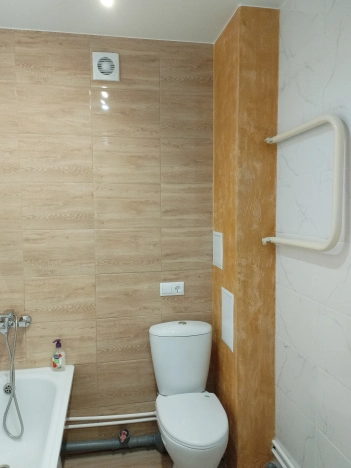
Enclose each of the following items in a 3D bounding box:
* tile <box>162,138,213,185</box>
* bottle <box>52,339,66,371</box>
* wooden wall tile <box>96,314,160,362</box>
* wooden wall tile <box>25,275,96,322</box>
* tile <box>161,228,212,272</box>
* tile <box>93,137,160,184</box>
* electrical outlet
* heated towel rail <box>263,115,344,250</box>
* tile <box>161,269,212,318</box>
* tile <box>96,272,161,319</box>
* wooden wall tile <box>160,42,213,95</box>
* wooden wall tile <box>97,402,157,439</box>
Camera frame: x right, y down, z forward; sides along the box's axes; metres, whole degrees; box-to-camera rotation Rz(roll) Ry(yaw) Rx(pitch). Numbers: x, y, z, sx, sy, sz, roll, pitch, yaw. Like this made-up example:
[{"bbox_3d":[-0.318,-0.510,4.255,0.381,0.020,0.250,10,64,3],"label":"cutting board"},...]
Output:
[{"bbox_3d":[0.070,-0.445,2.156,0.320,0.270,0.014,-1,4,-10],"label":"tile"},{"bbox_3d":[-0.676,0.705,2.034,0.074,0.188,0.050,1,4,16],"label":"bottle"},{"bbox_3d":[-0.278,0.648,2.171,0.400,0.270,0.014,-1,4,-10],"label":"wooden wall tile"},{"bbox_3d":[-0.681,0.389,2.099,0.401,0.273,0.015,-1,4,-10],"label":"wooden wall tile"},{"bbox_3d":[0.077,0.097,2.213,0.335,0.272,0.009,-1,4,-12],"label":"tile"},{"bbox_3d":[-0.286,-0.438,2.096,0.400,0.270,0.014,-1,4,-10],"label":"tile"},{"bbox_3d":[-0.017,0.349,2.198,0.153,0.081,0.014,-1,4,-12],"label":"electrical outlet"},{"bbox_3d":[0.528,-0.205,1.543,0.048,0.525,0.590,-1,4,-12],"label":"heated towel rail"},{"bbox_3d":[0.076,0.370,2.212,0.320,0.270,0.014,-1,4,-10],"label":"tile"},{"bbox_3d":[-0.284,0.381,2.172,0.401,0.273,0.015,-1,4,-10],"label":"tile"},{"bbox_3d":[0.069,-0.996,2.138,0.335,0.290,0.009,-1,4,-12],"label":"wooden wall tile"},{"bbox_3d":[-0.280,1.195,2.235,0.401,0.257,0.015,-1,4,-10],"label":"wooden wall tile"}]

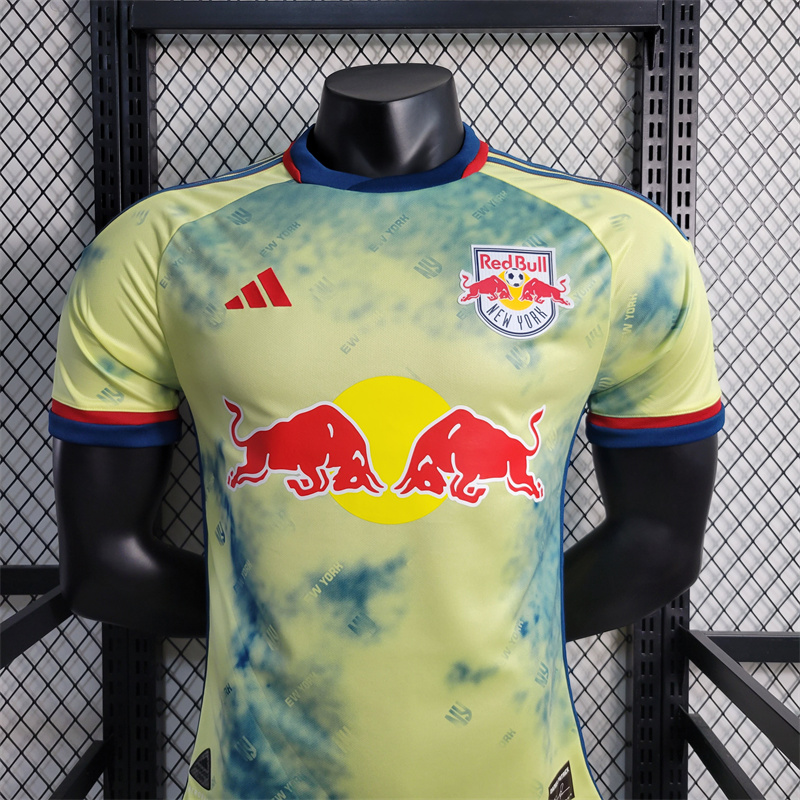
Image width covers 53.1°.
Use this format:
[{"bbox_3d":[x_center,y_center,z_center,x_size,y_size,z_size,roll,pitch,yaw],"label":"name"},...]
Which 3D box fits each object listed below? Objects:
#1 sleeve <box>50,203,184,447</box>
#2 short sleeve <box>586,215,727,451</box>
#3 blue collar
[{"bbox_3d":[-0.249,-0.066,0.700,0.113,0.208,0.140,0,3,3],"label":"sleeve"},{"bbox_3d":[0.217,-0.058,0.680,0.116,0.204,0.140,0,3,3],"label":"short sleeve"},{"bbox_3d":[-0.013,-0.206,0.690,0.174,0.085,0.155,0,3,3],"label":"blue collar"}]

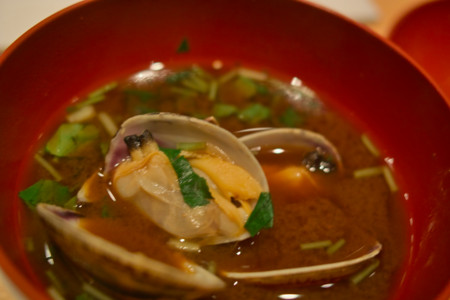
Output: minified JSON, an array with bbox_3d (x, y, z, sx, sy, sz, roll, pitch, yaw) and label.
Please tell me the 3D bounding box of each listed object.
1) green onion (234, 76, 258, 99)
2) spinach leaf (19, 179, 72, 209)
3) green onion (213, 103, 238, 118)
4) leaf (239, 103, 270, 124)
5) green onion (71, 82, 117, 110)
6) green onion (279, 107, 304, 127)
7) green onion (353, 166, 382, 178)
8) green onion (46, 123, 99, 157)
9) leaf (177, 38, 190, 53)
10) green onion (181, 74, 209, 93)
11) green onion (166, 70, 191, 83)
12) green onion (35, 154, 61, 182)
[{"bbox_3d":[0.007,-0.021,0.177,0.008,0.003,0.010,-26,57,-29],"label":"green onion"},{"bbox_3d":[-0.049,0.012,0.140,0.013,0.004,0.008,1,48,-8],"label":"spinach leaf"},{"bbox_3d":[-0.001,-0.014,0.171,0.008,0.003,0.005,-23,55,-27],"label":"green onion"},{"bbox_3d":[0.010,-0.012,0.171,0.007,0.004,0.010,25,49,14],"label":"leaf"},{"bbox_3d":[-0.043,-0.017,0.168,0.004,0.003,0.018,39,54,24],"label":"green onion"},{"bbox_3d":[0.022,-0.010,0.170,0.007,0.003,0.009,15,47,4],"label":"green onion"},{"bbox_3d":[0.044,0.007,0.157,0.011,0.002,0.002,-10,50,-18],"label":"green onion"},{"bbox_3d":[-0.045,-0.003,0.155,0.011,0.004,0.013,12,47,2],"label":"green onion"},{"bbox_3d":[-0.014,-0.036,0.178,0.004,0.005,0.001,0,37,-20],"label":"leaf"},{"bbox_3d":[-0.010,-0.023,0.178,0.010,0.003,0.005,28,50,17],"label":"green onion"},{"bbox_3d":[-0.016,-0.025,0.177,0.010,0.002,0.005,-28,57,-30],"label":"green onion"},{"bbox_3d":[-0.050,0.005,0.146,0.002,0.002,0.013,-32,60,-32],"label":"green onion"}]

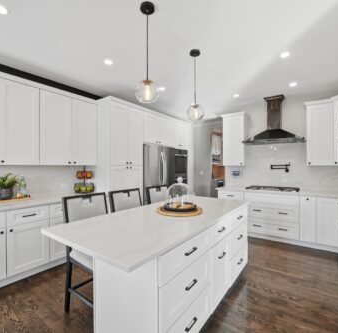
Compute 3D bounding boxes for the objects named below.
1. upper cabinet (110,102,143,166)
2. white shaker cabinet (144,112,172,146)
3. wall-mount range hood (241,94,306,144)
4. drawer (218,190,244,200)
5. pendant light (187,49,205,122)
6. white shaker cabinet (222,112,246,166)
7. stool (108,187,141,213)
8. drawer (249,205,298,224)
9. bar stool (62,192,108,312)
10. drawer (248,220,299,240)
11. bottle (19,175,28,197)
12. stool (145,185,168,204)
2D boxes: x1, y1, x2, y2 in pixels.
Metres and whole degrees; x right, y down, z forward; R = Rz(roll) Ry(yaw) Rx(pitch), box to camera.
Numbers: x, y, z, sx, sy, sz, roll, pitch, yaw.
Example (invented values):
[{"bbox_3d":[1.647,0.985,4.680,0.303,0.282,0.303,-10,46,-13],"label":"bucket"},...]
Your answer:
[{"bbox_3d":[-1.000,-0.565,3.631,0.560,1.130,0.760,0,0,37],"label":"upper cabinet"},{"bbox_3d":[-0.465,-0.800,4.340,0.610,0.640,0.930,0,0,39],"label":"white shaker cabinet"},{"bbox_3d":[2.088,-0.930,3.627,0.980,0.980,0.500,0,0,33],"label":"wall-mount range hood"},{"bbox_3d":[1.384,0.610,3.918,0.460,0.180,0.400,0,0,33],"label":"drawer"},{"bbox_3d":[0.329,-0.970,2.200,0.205,0.870,0.205,0,0,0],"label":"pendant light"},{"bbox_3d":[1.495,-0.570,4.080,0.470,1.110,0.340,0,0,33],"label":"white shaker cabinet"},{"bbox_3d":[-0.364,0.845,2.195,0.530,1.070,0.480,0,0,37],"label":"stool"},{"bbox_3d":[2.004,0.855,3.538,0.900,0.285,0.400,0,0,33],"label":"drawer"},{"bbox_3d":[-0.690,0.845,1.791,0.530,1.070,0.470,0,0,37],"label":"bar stool"},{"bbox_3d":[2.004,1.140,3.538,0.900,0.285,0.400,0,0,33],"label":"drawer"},{"bbox_3d":[-2.130,0.292,2.645,0.080,0.310,0.080,0,0,39],"label":"bottle"},{"bbox_3d":[0.040,0.865,2.700,0.540,1.060,0.480,0,0,39],"label":"stool"}]

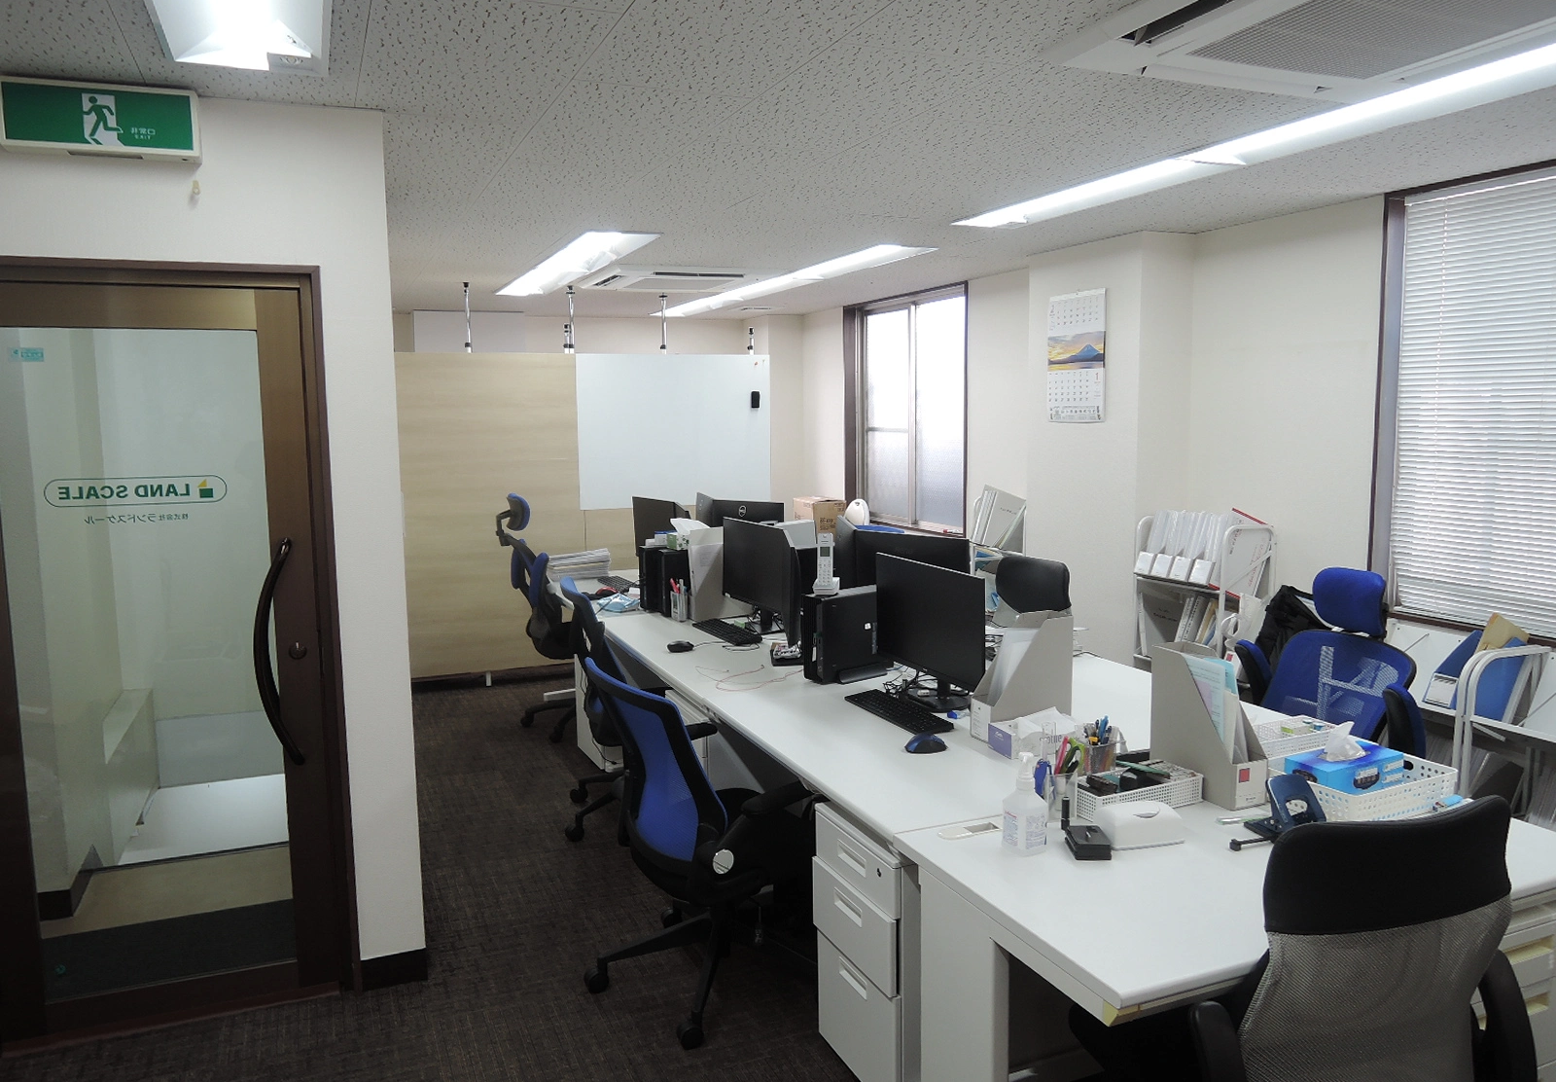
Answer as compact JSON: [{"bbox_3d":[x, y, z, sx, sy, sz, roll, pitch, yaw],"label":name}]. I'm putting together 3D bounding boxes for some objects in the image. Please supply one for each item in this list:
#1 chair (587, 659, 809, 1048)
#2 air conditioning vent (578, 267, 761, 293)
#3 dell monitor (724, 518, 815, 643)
[{"bbox_3d":[-0.184,0.773,2.954,0.670,0.900,0.650,-5,8,-30],"label":"chair"},{"bbox_3d":[-0.568,-1.495,6.236,0.950,0.050,0.950,-3,7,-23],"label":"air conditioning vent"},{"bbox_3d":[-0.051,0.151,4.351,0.190,0.440,0.540,-4,8,-28],"label":"dell monitor"}]

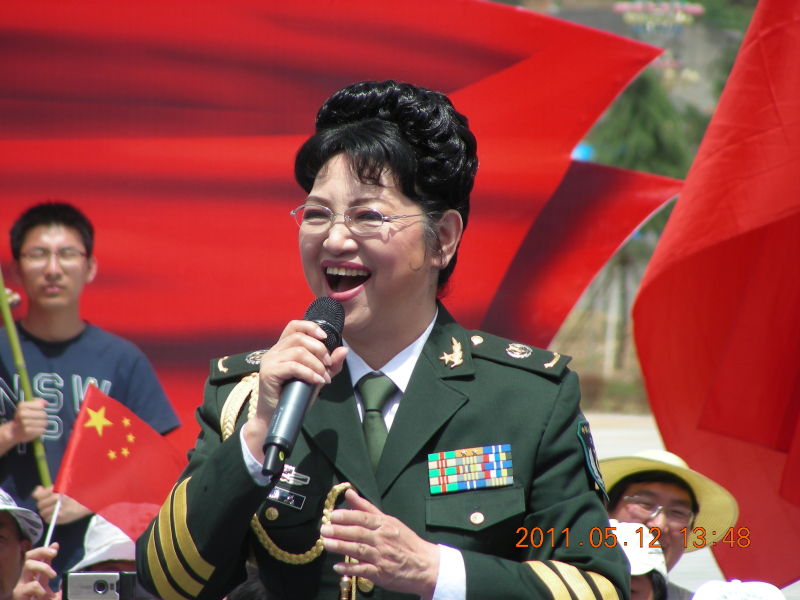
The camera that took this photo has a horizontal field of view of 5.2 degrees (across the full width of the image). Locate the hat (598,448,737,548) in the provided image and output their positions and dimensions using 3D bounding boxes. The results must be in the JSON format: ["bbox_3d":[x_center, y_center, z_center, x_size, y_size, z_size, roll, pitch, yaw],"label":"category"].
[{"bbox_3d":[0.455,0.330,15.930,0.335,0.110,0.340,5,-31,3],"label":"hat"}]

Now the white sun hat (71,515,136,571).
[{"bbox_3d":[-0.400,0.375,13.700,0.260,0.120,0.275,1,-13,-5],"label":"white sun hat"}]

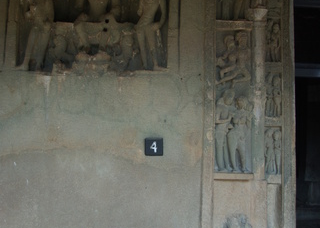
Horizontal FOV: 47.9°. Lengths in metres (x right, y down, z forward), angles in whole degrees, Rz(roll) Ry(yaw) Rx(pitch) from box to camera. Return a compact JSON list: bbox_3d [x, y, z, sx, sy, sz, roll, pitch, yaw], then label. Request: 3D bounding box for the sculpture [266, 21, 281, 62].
[{"bbox_3d":[1.128,-0.710,3.581,0.124,0.389,0.080,1,-5,-2],"label":"sculpture"}]

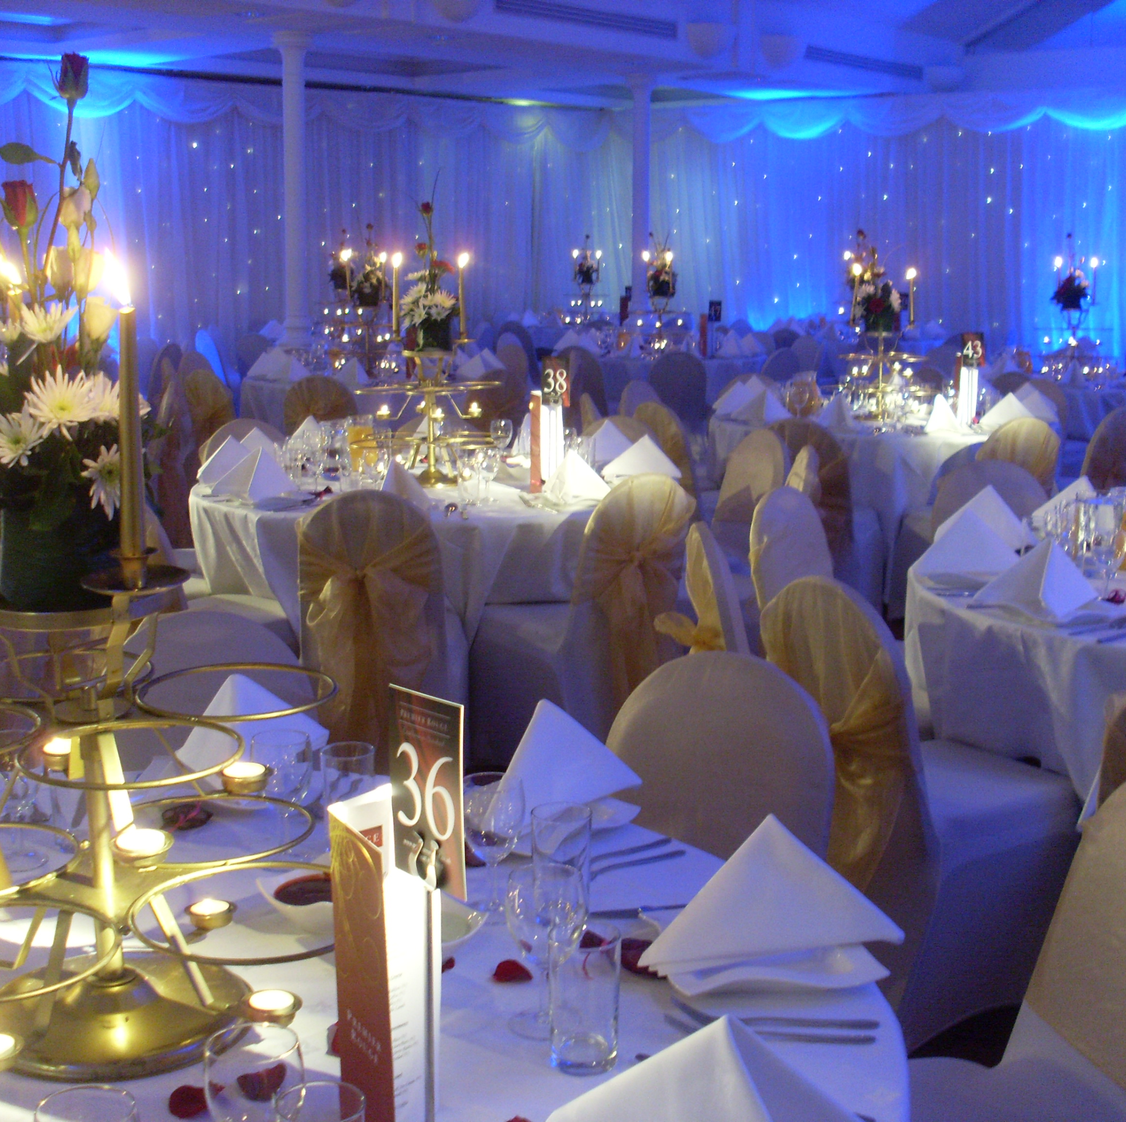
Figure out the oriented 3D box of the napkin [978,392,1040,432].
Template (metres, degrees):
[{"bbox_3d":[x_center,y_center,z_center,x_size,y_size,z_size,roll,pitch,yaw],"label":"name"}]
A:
[{"bbox_3d":[2.174,-0.739,8.055,0.300,0.160,0.240,-6,12,-29],"label":"napkin"}]

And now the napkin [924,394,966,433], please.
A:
[{"bbox_3d":[1.798,-0.718,7.869,0.193,0.150,0.293,0,10,-2],"label":"napkin"}]

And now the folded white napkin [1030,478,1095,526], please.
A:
[{"bbox_3d":[1.546,-0.169,4.897,0.280,0.160,0.260,-2,11,-14],"label":"folded white napkin"}]

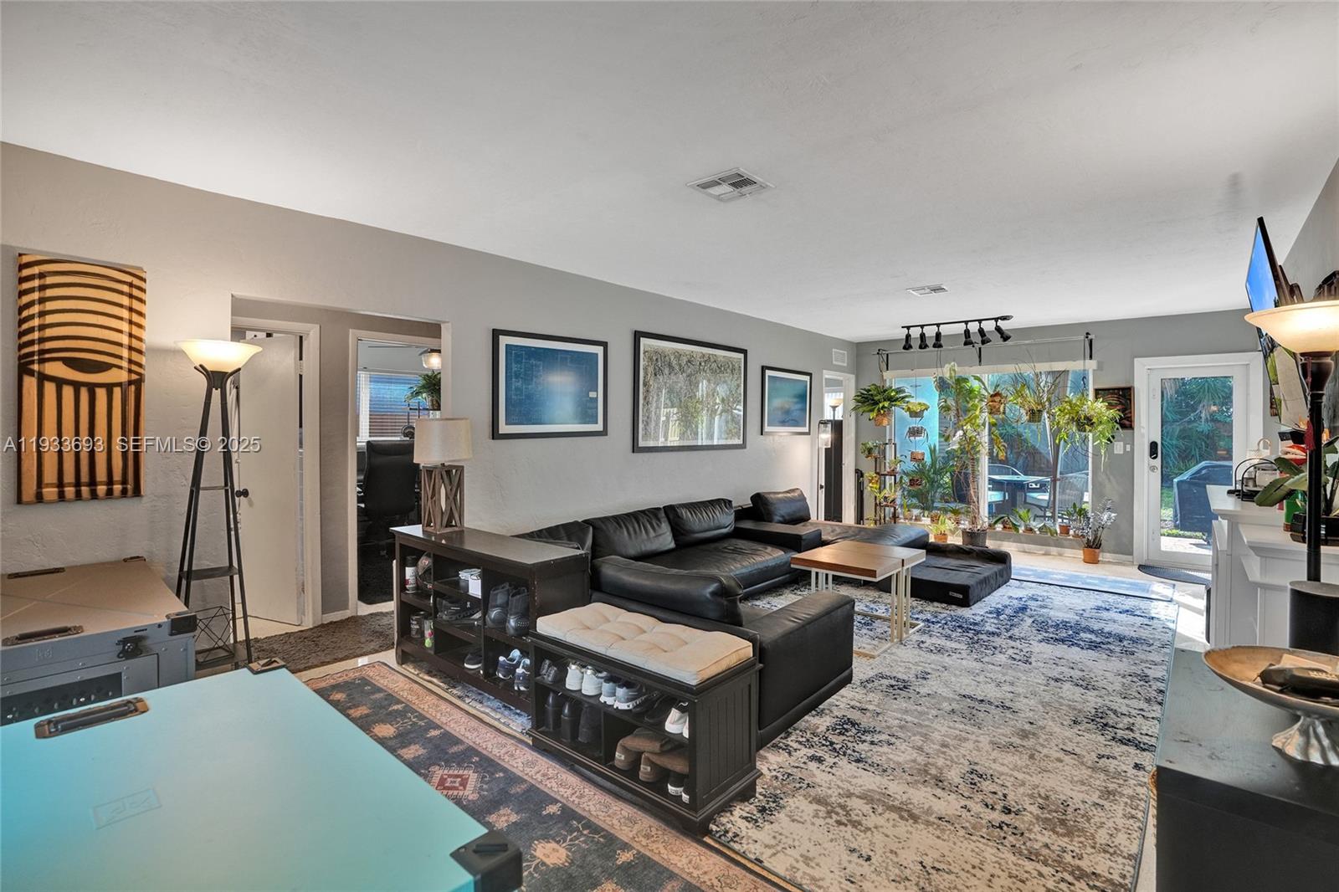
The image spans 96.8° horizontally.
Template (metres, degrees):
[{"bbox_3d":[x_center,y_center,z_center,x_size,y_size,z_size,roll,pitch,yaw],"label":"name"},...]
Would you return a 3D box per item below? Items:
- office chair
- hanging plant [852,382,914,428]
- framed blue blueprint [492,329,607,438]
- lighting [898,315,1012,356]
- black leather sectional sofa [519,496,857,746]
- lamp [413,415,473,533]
[{"bbox_3d":[-3.080,0.563,6.573,0.660,1.223,0.680,-1,2,-35],"label":"office chair"},{"bbox_3d":[2.677,-0.518,7.464,0.743,0.564,0.660,1,2,41],"label":"hanging plant"},{"bbox_3d":[-0.818,-0.426,4.297,0.035,0.733,1.012,1,2,42],"label":"framed blue blueprint"},{"bbox_3d":[3.109,-1.209,6.478,1.120,0.280,0.180,1,2,39],"label":"lighting"},{"bbox_3d":[0.475,0.868,4.163,2.078,0.760,2.730,1,2,42],"label":"black leather sectional sofa"},{"bbox_3d":[-1.324,0.162,3.501,0.310,0.667,0.300,1,2,42],"label":"lamp"}]

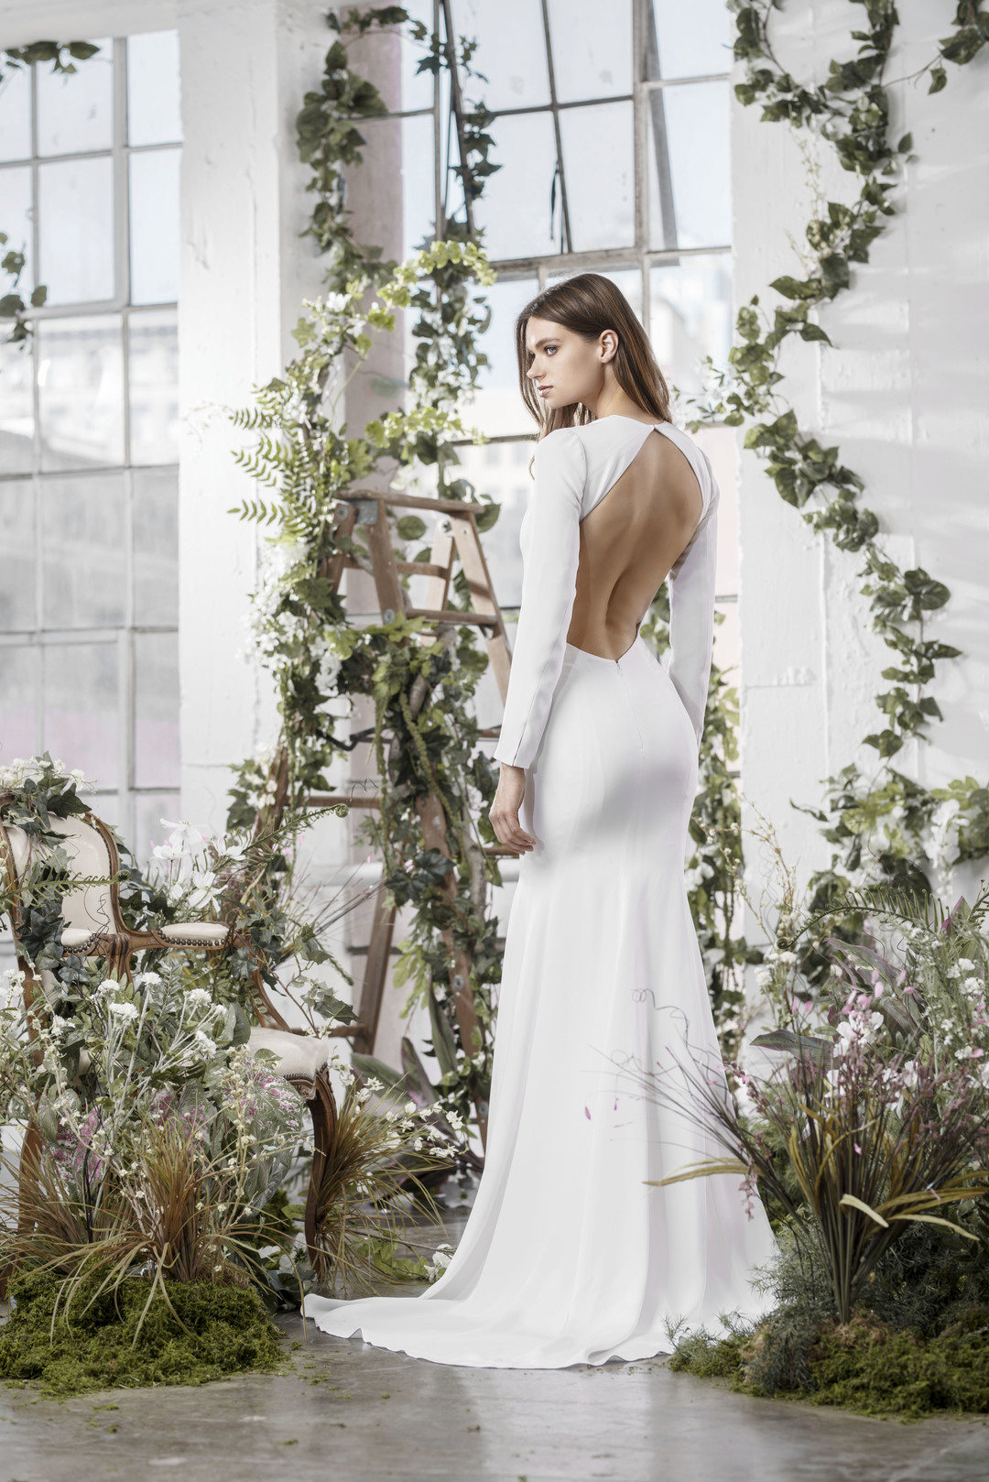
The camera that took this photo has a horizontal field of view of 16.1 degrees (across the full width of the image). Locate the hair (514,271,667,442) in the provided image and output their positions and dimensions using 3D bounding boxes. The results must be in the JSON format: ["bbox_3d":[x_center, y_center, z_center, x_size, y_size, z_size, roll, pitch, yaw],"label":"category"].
[{"bbox_3d":[0.174,-0.655,6.180,0.265,0.310,0.215,-6,1,-21],"label":"hair"}]

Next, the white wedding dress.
[{"bbox_3d":[0.085,0.215,6.020,0.800,1.580,0.880,0,-2,-12],"label":"white wedding dress"}]

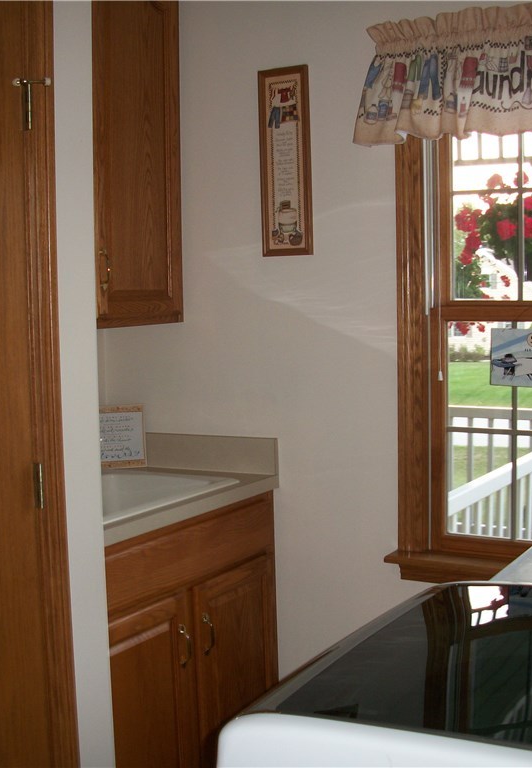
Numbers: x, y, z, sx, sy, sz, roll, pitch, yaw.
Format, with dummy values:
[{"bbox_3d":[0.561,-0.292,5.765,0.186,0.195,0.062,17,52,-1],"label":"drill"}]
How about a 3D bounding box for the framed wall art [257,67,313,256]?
[{"bbox_3d":[0.057,-0.632,2.962,0.160,0.535,0.022,2,5,29],"label":"framed wall art"}]

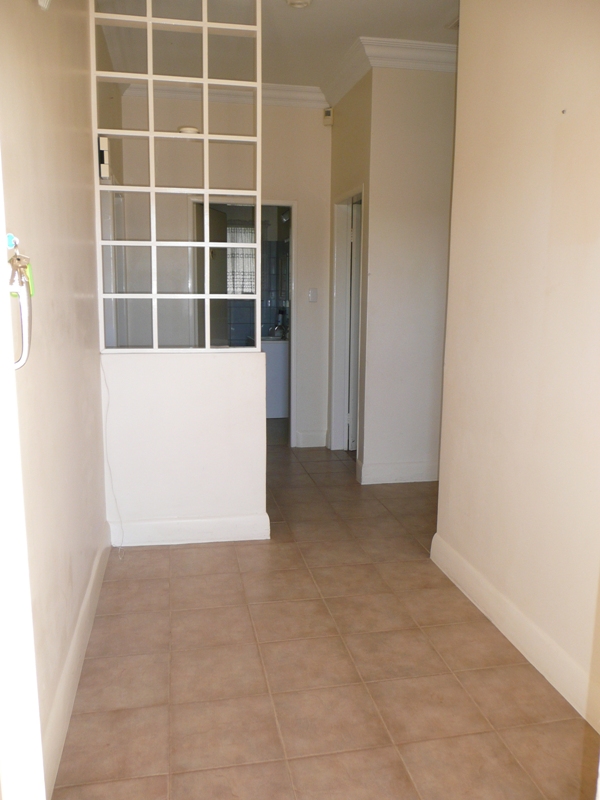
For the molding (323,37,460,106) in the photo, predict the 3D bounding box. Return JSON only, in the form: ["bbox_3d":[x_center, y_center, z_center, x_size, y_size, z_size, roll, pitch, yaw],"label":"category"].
[{"bbox_3d":[0.603,-2.293,4.670,0.707,0.122,1.248,-1,10,-11],"label":"molding"}]

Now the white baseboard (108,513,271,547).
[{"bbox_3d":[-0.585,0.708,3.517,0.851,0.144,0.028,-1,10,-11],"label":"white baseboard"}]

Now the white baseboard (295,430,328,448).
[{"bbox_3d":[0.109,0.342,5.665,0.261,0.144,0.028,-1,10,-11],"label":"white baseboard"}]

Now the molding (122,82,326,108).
[{"bbox_3d":[-0.539,-2.382,5.013,1.643,0.122,0.129,-1,10,-11],"label":"molding"}]

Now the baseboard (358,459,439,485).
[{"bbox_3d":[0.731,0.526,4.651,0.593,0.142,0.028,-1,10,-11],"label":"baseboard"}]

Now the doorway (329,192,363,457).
[{"bbox_3d":[0.414,-0.524,5.045,0.149,2.071,0.826,-1,10,-11],"label":"doorway"}]

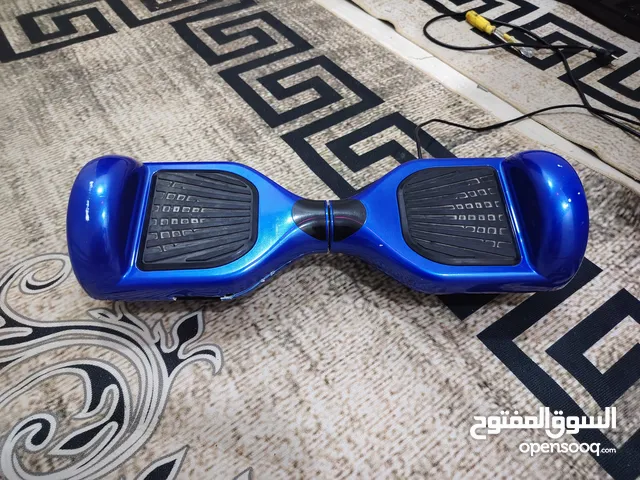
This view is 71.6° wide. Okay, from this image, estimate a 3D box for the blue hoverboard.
[{"bbox_3d":[0.014,-0.020,0.554,0.584,0.178,0.186,-1,57,-2],"label":"blue hoverboard"}]

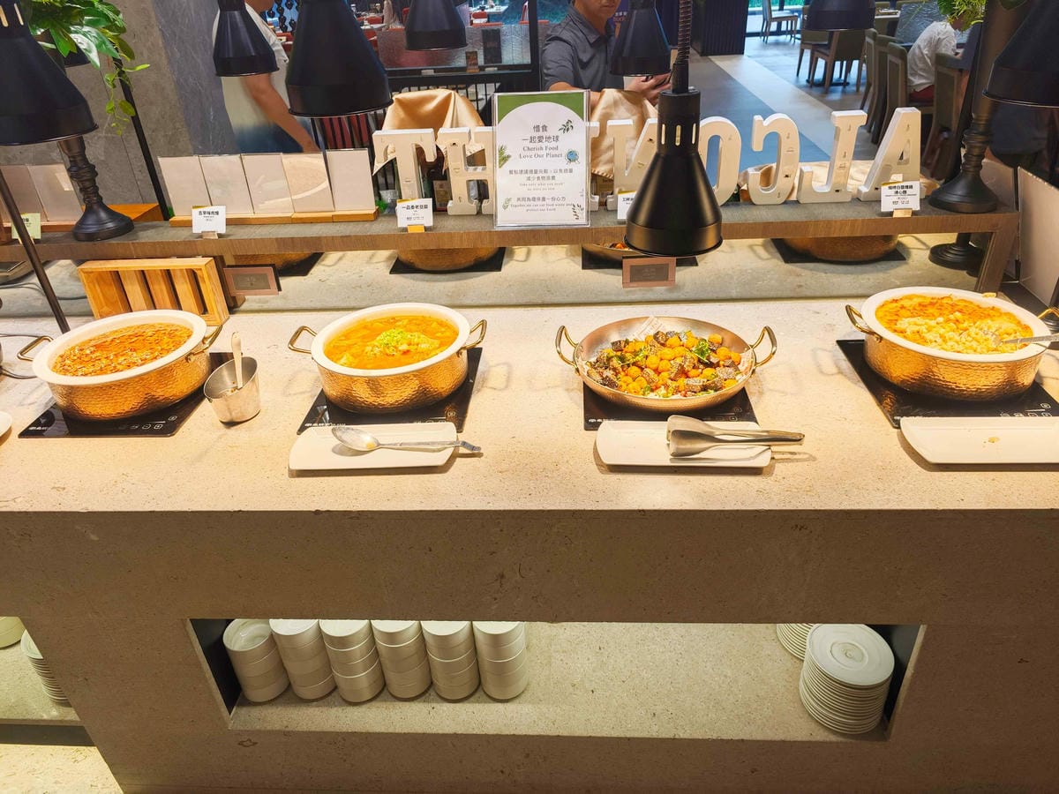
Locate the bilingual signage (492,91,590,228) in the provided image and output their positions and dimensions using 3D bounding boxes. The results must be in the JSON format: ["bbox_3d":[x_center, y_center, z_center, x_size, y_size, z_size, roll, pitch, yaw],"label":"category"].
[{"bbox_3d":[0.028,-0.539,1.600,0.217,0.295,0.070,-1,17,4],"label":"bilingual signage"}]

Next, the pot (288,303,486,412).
[{"bbox_3d":[-0.270,-0.082,1.405,0.380,0.106,0.314,-3,31,0],"label":"pot"}]

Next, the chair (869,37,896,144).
[{"bbox_3d":[3.579,-2.959,6.732,0.550,0.850,0.460,2,32,9],"label":"chair"}]

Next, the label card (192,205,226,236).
[{"bbox_3d":[-0.751,-0.419,1.656,0.082,0.062,0.014,0,9,5],"label":"label card"}]

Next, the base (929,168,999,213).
[{"bbox_3d":[0.996,-0.476,1.603,0.139,0.078,0.139,-1,31,4],"label":"base"}]

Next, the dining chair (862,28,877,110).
[{"bbox_3d":[3.907,-3.499,7.592,0.550,0.850,0.460,2,32,9],"label":"dining chair"}]

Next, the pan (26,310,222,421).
[{"bbox_3d":[-0.809,-0.066,1.425,0.380,0.106,0.314,-4,31,-2],"label":"pan"}]

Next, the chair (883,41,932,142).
[{"bbox_3d":[3.453,-2.672,6.269,0.550,0.850,0.460,2,32,9],"label":"chair"}]

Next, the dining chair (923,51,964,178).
[{"bbox_3d":[3.449,-2.193,5.482,0.550,0.850,0.460,2,32,9],"label":"dining chair"}]

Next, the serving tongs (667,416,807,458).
[{"bbox_3d":[0.332,0.064,1.133,0.220,0.050,0.056,-1,31,4],"label":"serving tongs"}]

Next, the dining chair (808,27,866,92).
[{"bbox_3d":[4.065,-4.463,9.165,0.460,0.850,0.550,1,31,6],"label":"dining chair"}]

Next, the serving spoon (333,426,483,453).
[{"bbox_3d":[-0.209,0.071,1.188,0.263,0.028,0.050,4,32,11],"label":"serving spoon"}]

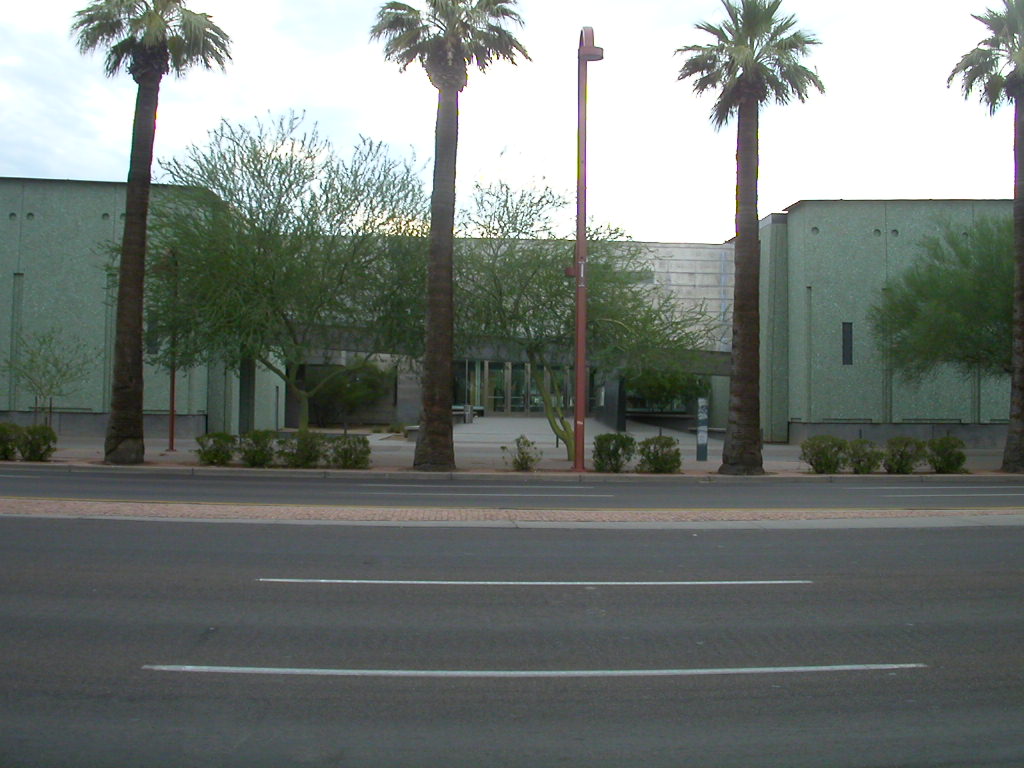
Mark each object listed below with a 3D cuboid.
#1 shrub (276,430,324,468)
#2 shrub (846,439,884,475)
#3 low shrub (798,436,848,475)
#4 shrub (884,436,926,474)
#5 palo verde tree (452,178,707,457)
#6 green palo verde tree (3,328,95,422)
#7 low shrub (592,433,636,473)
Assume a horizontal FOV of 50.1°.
[{"bbox_3d":[-5.131,1.589,26.554,1.140,0.900,1.020,1,-1,-3],"label":"shrub"},{"bbox_3d":[8.236,1.689,25.500,0.880,0.850,0.880,0,-1,1],"label":"shrub"},{"bbox_3d":[7.733,1.750,27.171,1.220,0.970,1.020,1,-1,-3],"label":"low shrub"},{"bbox_3d":[9.804,1.781,27.271,1.030,0.930,1.020,1,-1,-3],"label":"shrub"},{"bbox_3d":[1.971,-1.784,31.495,7.560,7.870,6.900,1,-1,-3],"label":"palo verde tree"},{"bbox_3d":[-13.496,0.189,31.800,2.850,3.600,2.700,0,-1,1],"label":"green palo verde tree"},{"bbox_3d":[2.521,1.685,26.921,1.060,0.960,1.020,1,-1,-3],"label":"low shrub"}]

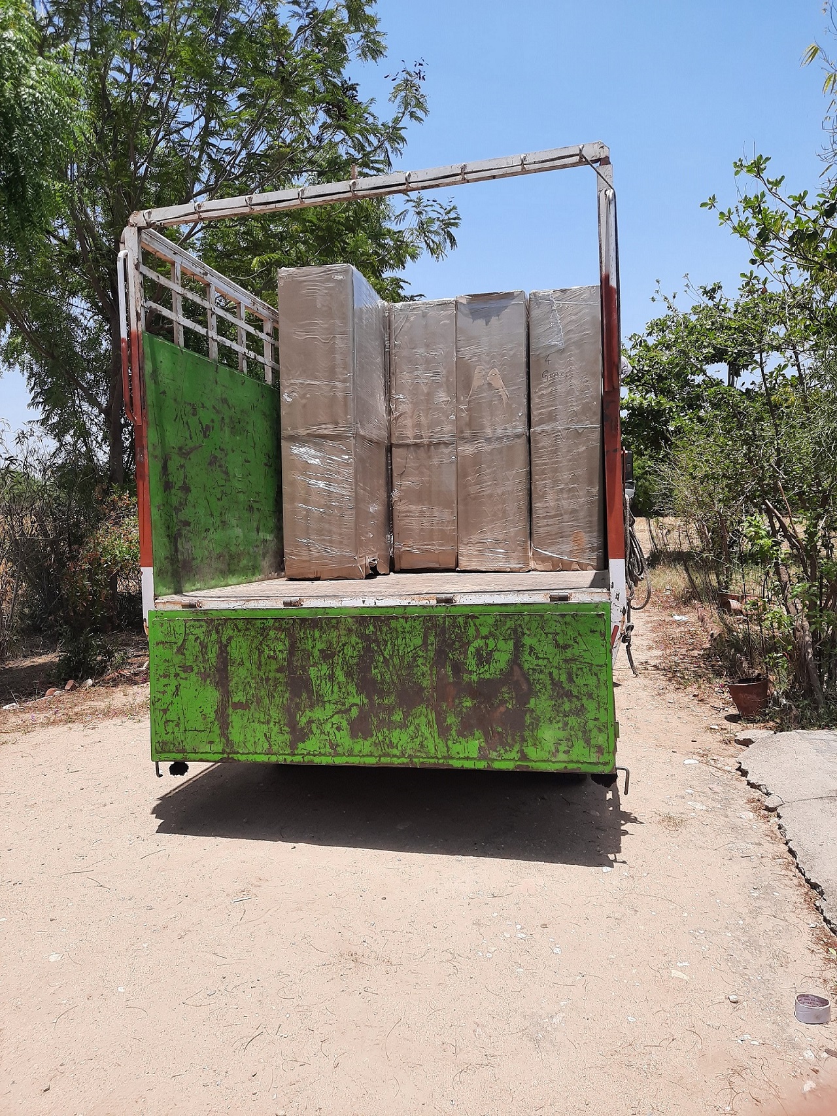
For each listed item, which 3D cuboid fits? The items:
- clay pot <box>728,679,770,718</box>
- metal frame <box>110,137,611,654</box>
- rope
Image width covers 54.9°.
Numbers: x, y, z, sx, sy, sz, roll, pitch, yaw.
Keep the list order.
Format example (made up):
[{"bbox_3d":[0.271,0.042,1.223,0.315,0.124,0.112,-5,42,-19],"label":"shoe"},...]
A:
[{"bbox_3d":[2.171,0.905,5.296,0.272,0.225,0.272,-2,2,14],"label":"clay pot"},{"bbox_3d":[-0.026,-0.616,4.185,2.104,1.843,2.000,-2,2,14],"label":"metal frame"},{"bbox_3d":[0.899,-0.007,3.318,0.130,0.450,0.200,-2,2,14],"label":"rope"}]

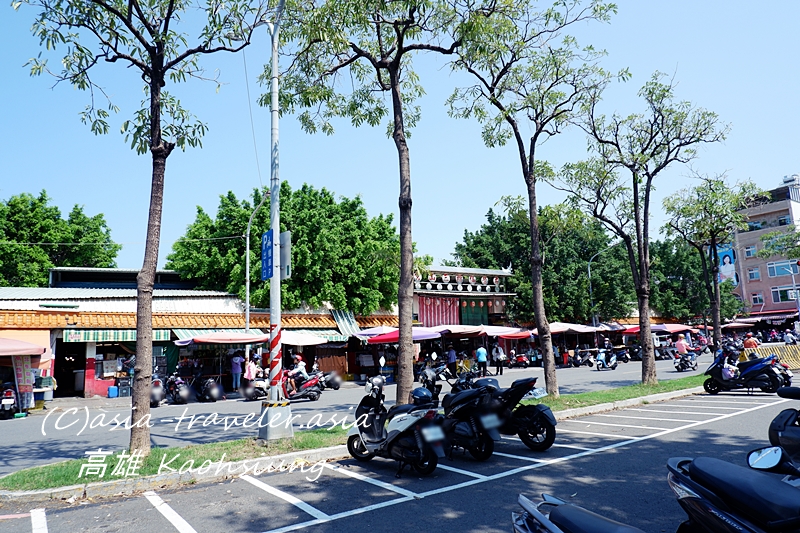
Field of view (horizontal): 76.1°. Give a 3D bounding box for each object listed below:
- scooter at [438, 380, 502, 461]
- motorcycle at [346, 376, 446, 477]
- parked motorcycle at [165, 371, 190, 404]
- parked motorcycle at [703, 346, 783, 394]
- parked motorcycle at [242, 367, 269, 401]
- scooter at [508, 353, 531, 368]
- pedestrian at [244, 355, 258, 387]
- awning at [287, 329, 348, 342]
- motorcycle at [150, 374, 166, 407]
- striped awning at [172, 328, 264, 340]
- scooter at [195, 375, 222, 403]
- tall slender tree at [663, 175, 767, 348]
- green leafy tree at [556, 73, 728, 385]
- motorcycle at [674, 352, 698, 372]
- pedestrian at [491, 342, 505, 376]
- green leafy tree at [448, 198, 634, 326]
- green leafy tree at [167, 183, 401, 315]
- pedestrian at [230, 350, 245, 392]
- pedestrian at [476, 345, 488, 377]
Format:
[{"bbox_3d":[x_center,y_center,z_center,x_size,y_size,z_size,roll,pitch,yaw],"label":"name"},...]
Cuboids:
[{"bbox_3d":[0.656,2.019,7.128,0.700,1.140,1.880,4,-12,-37],"label":"scooter"},{"bbox_3d":[-0.080,1.974,6.550,0.690,1.120,1.780,5,-12,-39],"label":"motorcycle"},{"bbox_3d":[-7.606,4.104,17.634,0.680,1.100,1.750,5,-12,-40],"label":"parked motorcycle"},{"bbox_3d":[8.294,2.537,12.426,0.720,1.150,1.900,6,-12,-41],"label":"parked motorcycle"},{"bbox_3d":[-4.950,4.116,18.200,0.680,1.120,1.800,-6,-10,20],"label":"parked motorcycle"},{"bbox_3d":[7.054,5.564,30.605,0.660,1.060,1.720,6,-12,-41],"label":"scooter"},{"bbox_3d":[-5.173,3.858,17.952,0.600,1.500,0.520,6,-12,-41],"label":"pedestrian"},{"bbox_3d":[-4.476,3.437,25.129,3.666,0.630,1.200,4,-12,-35],"label":"awning"},{"bbox_3d":[-8.217,4.090,17.129,0.680,1.120,1.820,3,-11,-30],"label":"motorcycle"},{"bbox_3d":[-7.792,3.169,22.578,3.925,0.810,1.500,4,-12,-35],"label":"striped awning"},{"bbox_3d":[-6.690,4.086,17.706,0.680,1.080,1.750,6,-13,-43],"label":"scooter"},{"bbox_3d":[12.376,0.127,19.704,3.500,7.900,3.500,4,-12,-35],"label":"tall slender tree"},{"bbox_3d":[7.840,-1.344,16.121,5.000,9.800,4.700,-2,-9,0],"label":"green leafy tree"},{"bbox_3d":[12.058,3.871,21.527,1.800,1.080,0.680,4,-11,-36],"label":"motorcycle"},{"bbox_3d":[4.714,4.520,25.015,0.550,1.600,0.400,-6,-10,23],"label":"pedestrian"},{"bbox_3d":[12.174,1.732,46.052,15.500,13.200,13.000,4,-11,-37],"label":"green leafy tree"},{"bbox_3d":[-7.515,0.961,32.772,14.000,12.200,12.000,4,-11,-37],"label":"green leafy tree"},{"bbox_3d":[-6.538,4.226,20.580,0.500,1.620,0.420,-1,-9,-8],"label":"pedestrian"},{"bbox_3d":[3.938,4.531,24.728,0.500,1.580,0.380,-2,-9,0],"label":"pedestrian"}]

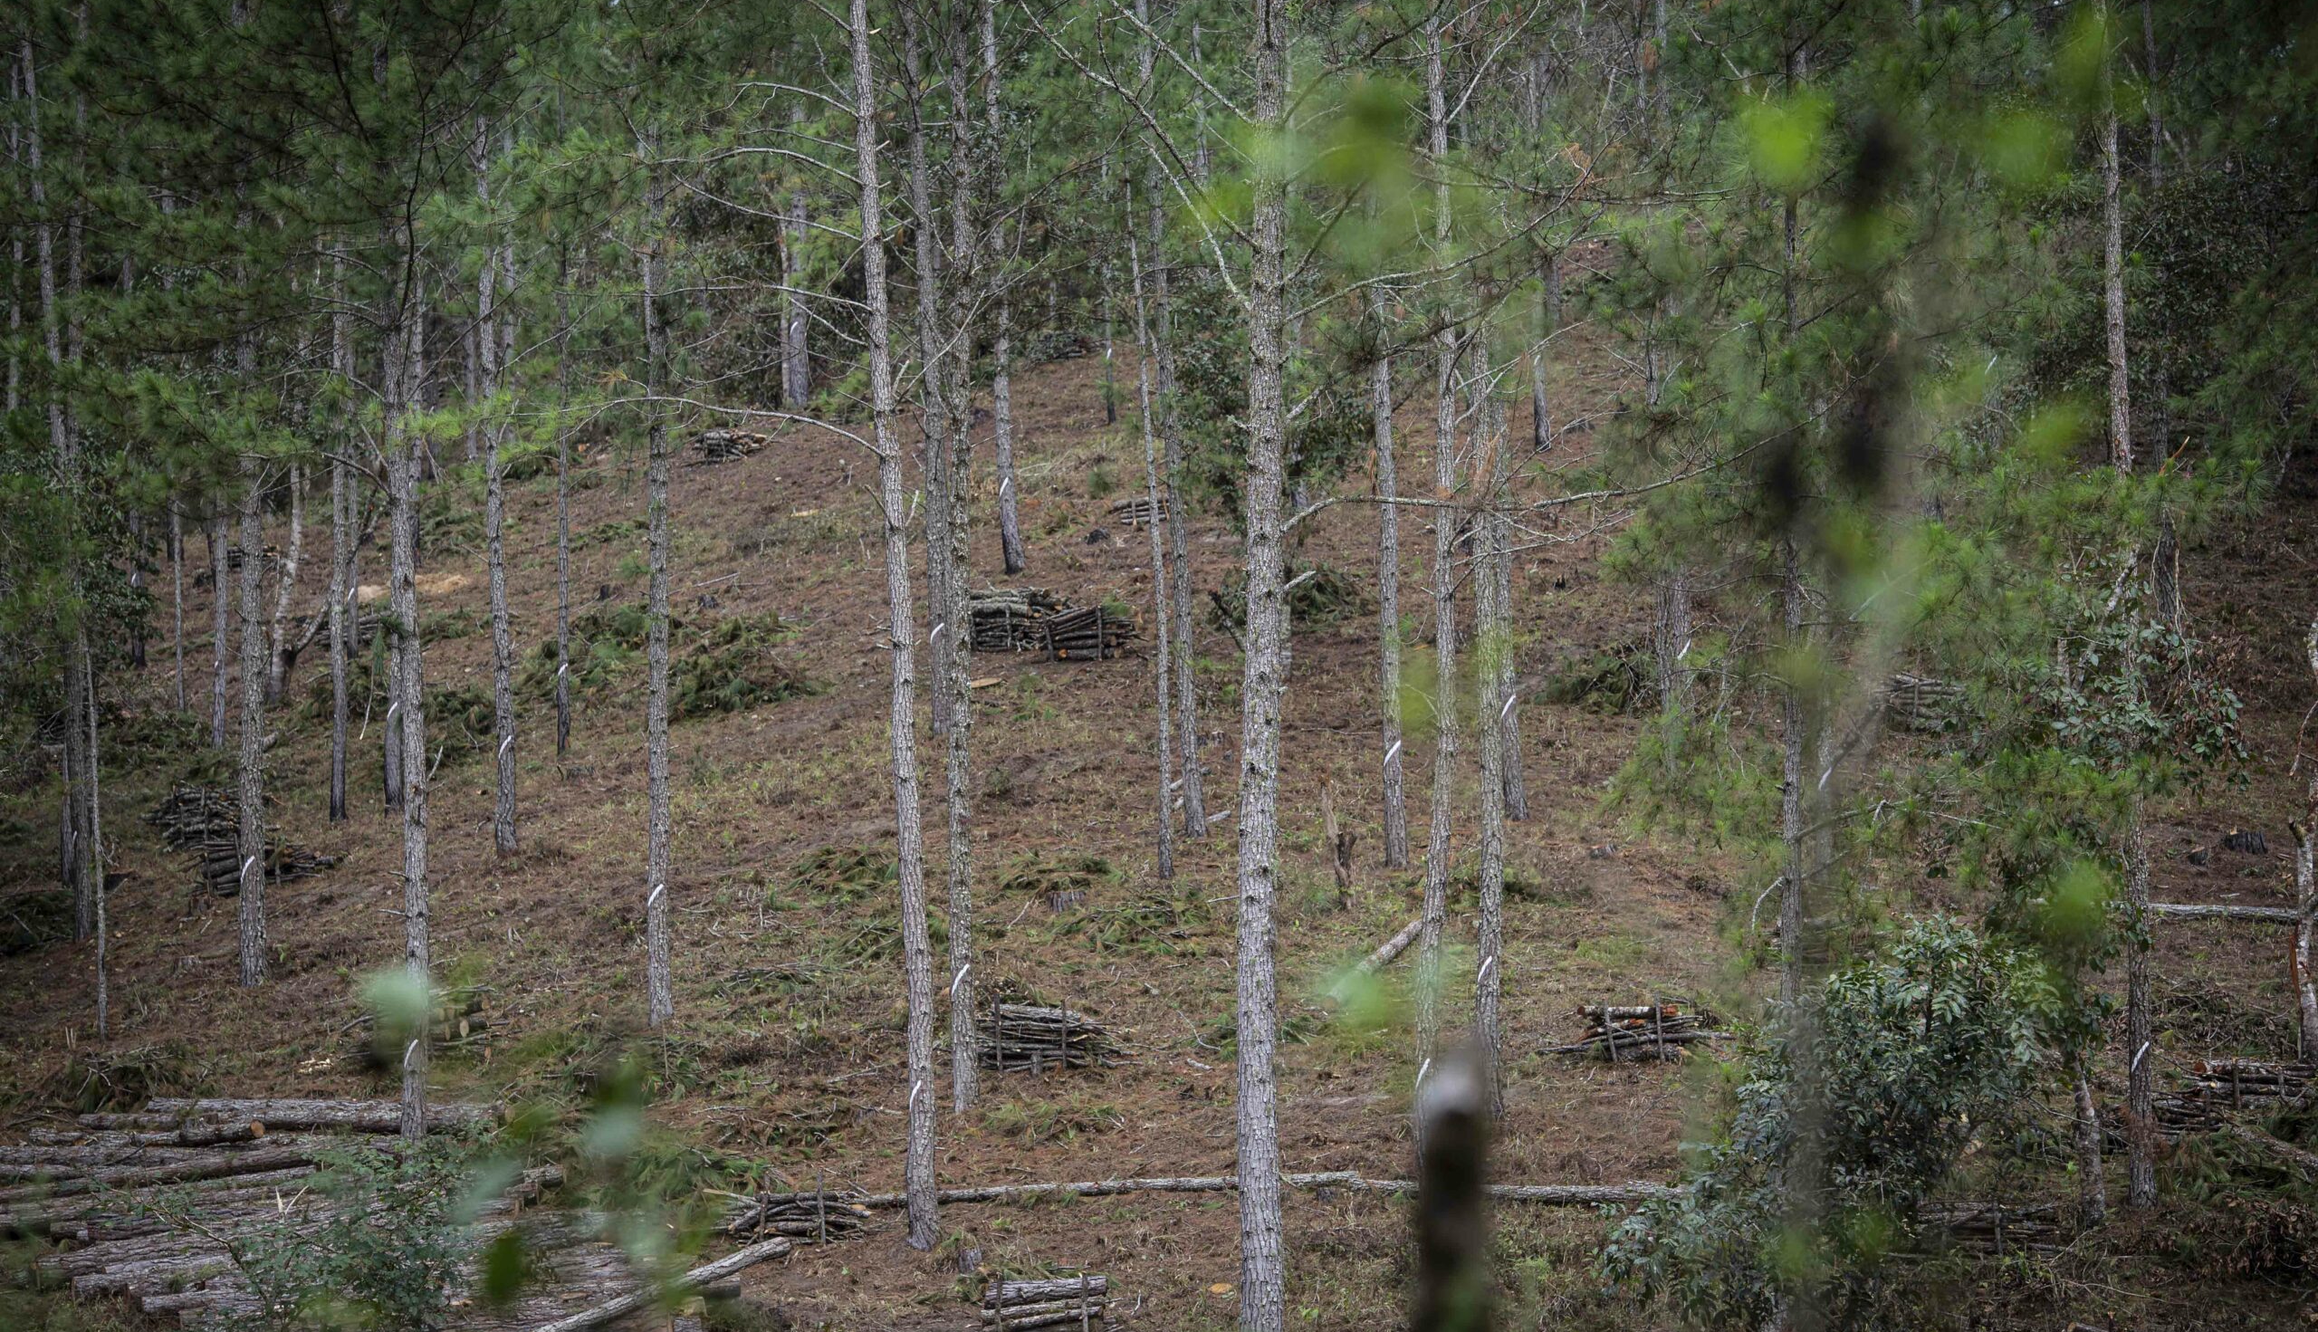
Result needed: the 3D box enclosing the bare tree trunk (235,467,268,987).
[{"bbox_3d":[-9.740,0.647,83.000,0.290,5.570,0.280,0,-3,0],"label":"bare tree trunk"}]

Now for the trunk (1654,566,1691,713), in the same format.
[{"bbox_3d":[6.654,-0.094,99.108,0.256,2.402,0.256,0,-5,4],"label":"trunk"}]

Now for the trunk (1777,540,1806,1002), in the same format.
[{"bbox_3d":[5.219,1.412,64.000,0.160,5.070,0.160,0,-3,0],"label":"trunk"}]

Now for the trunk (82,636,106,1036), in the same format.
[{"bbox_3d":[-12.557,2.004,91.212,0.107,4.742,0.107,-3,-5,-8],"label":"trunk"}]

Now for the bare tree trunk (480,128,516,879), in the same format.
[{"bbox_3d":[-8.595,-2.209,100.423,0.282,9.452,0.282,-1,-5,-5],"label":"bare tree trunk"}]

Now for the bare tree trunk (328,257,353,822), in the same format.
[{"bbox_3d":[-9.862,-1.543,93.000,0.210,6.900,0.200,0,-3,0],"label":"bare tree trunk"}]

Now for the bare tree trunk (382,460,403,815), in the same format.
[{"bbox_3d":[-10.330,-0.384,104.216,0.220,4.808,0.220,0,-5,-6],"label":"bare tree trunk"}]

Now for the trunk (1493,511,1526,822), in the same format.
[{"bbox_3d":[4.321,0.008,95.173,0.245,3.855,0.245,-2,-5,3],"label":"trunk"}]

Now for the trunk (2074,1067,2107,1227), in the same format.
[{"bbox_3d":[8.431,4.343,70.066,0.213,1.480,0.213,-5,-5,7],"label":"trunk"}]

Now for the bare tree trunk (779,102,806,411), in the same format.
[{"bbox_3d":[-6.717,-7.540,142.258,0.317,5.752,0.317,0,-5,-3],"label":"bare tree trunk"}]

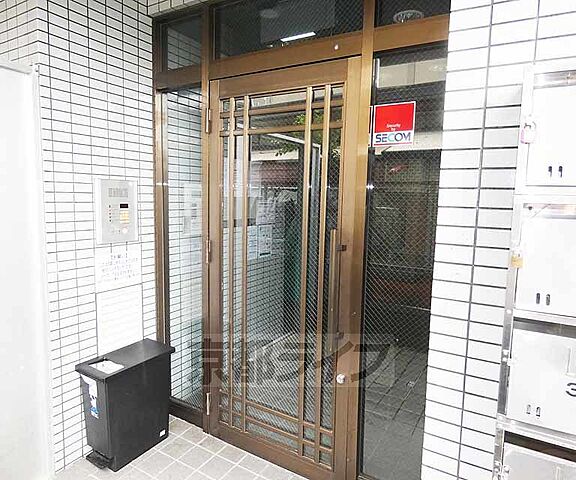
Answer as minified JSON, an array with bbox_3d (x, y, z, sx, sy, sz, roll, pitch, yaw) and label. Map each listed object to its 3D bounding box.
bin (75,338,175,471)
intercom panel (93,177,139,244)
[{"bbox_3d":[-0.922,0.952,2.030,0.275,0.565,0.437,5,8,32],"label":"bin"},{"bbox_3d":[-0.987,-0.163,2.020,0.030,0.364,0.248,6,8,33],"label":"intercom panel"}]

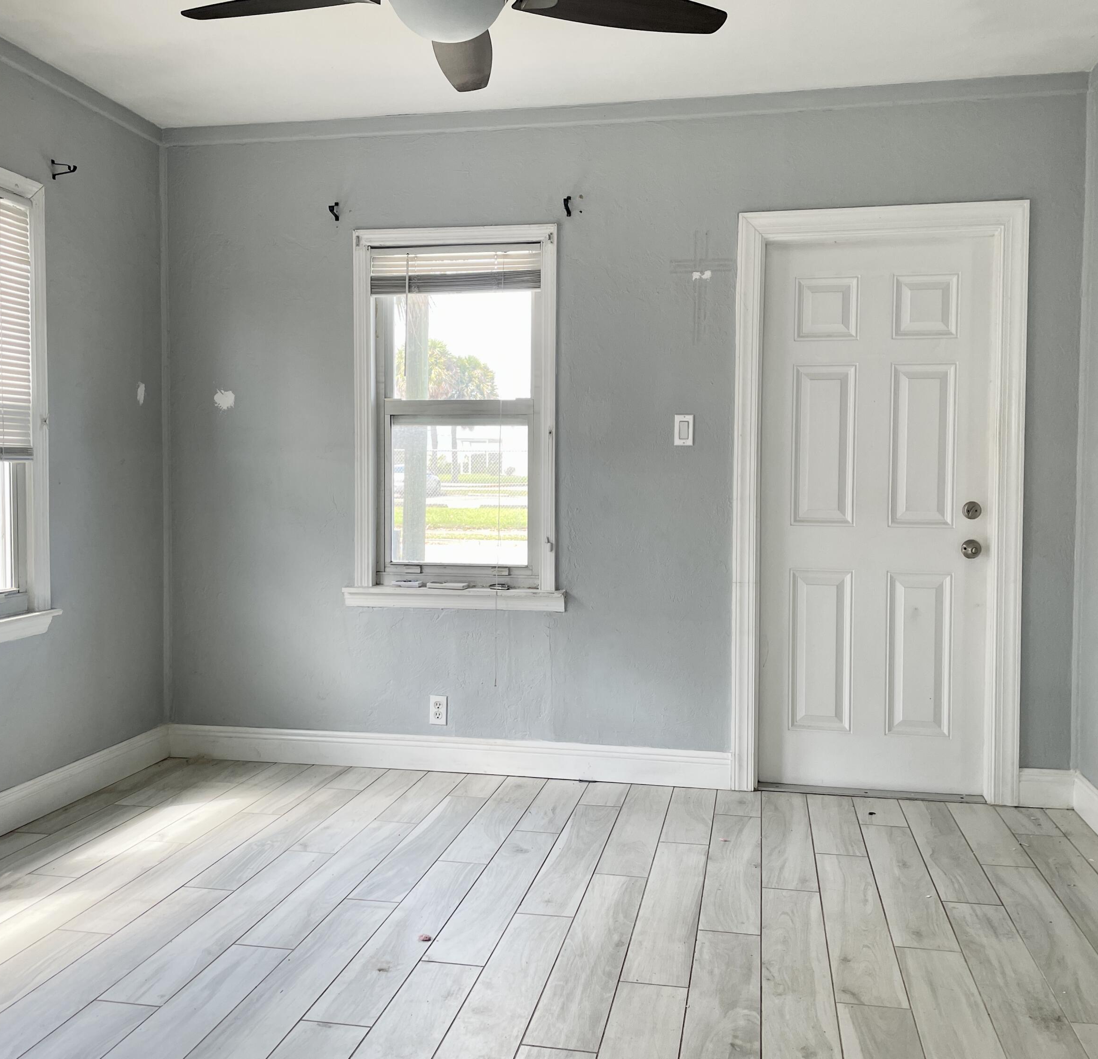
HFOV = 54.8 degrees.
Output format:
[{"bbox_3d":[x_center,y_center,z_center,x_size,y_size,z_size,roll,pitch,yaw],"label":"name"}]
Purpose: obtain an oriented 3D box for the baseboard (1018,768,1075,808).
[{"bbox_3d":[1.715,0.893,3.658,0.177,0.137,0.020,1,3,11],"label":"baseboard"}]

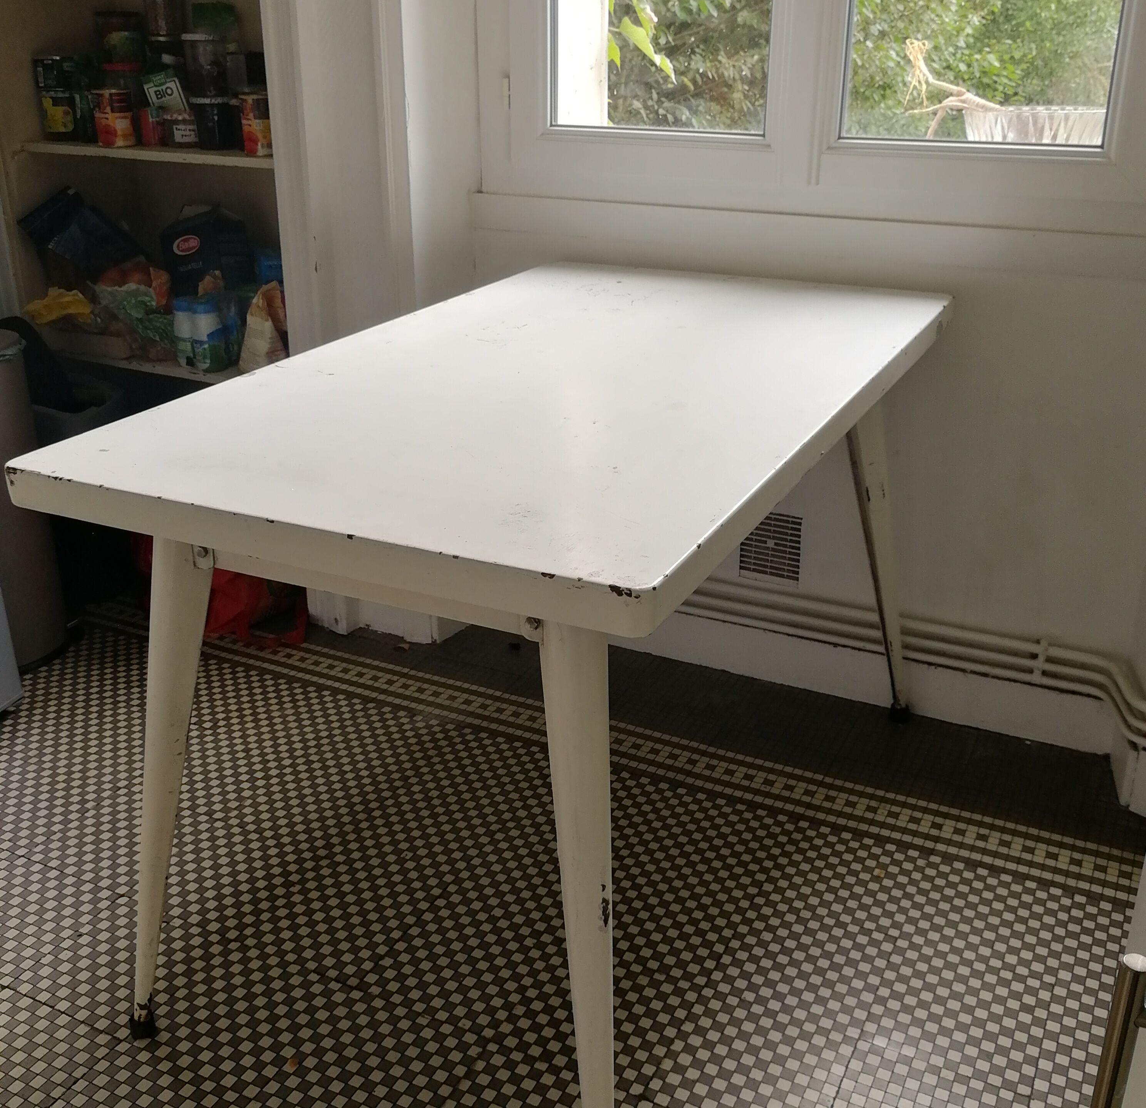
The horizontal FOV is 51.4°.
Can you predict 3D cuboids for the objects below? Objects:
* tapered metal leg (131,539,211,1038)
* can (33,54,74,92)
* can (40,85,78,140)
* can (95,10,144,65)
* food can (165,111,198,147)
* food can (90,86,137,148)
[{"bbox_3d":[-0.489,0.284,1.418,0.066,0.700,0.066,18,19,21],"label":"tapered metal leg"},{"bbox_3d":[-1.094,-1.016,2.516,0.079,0.066,0.079,0,23,0],"label":"can"},{"bbox_3d":[-1.099,-0.939,2.550,0.073,0.100,0.073,0,23,0],"label":"can"},{"bbox_3d":[-0.942,-1.074,2.480,0.086,0.102,0.086,0,23,0],"label":"can"},{"bbox_3d":[-0.797,-0.869,2.442,0.071,0.065,0.071,11,26,25],"label":"food can"},{"bbox_3d":[-0.947,-0.898,2.459,0.074,0.106,0.074,0,23,0],"label":"food can"}]

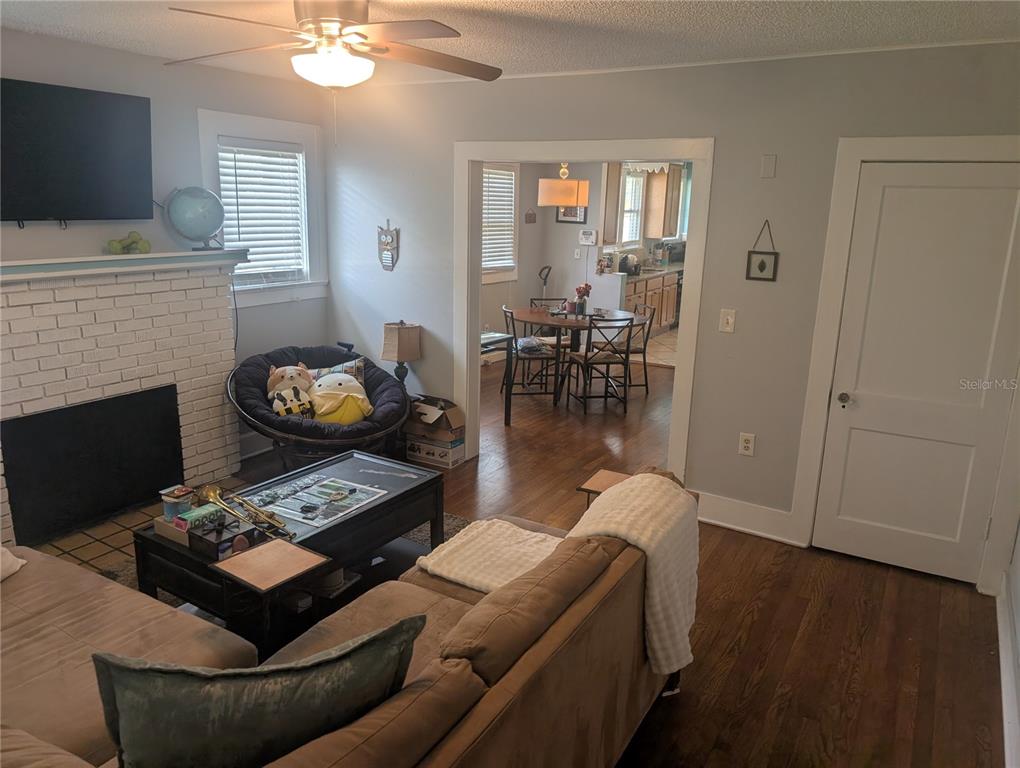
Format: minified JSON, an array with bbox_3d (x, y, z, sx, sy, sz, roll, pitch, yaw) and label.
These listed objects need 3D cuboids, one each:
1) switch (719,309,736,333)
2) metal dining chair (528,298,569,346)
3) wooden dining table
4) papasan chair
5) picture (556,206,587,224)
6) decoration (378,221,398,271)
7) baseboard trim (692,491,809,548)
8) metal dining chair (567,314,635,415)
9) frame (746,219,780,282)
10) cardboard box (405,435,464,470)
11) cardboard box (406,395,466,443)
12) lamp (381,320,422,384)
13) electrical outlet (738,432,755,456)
[{"bbox_3d":[1.162,-0.338,3.783,0.079,0.121,0.014,10,17,31],"label":"switch"},{"bbox_3d":[0.442,-0.425,7.129,0.410,0.845,0.470,-2,15,-14],"label":"metal dining chair"},{"bbox_3d":[0.620,-0.277,6.747,1.240,0.760,1.240,-3,15,-16],"label":"wooden dining table"},{"bbox_3d":[-1.185,0.204,4.485,1.130,0.820,1.100,-6,16,-27],"label":"papasan chair"},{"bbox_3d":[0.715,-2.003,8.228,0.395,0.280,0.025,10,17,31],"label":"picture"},{"bbox_3d":[-0.844,-0.949,4.900,0.170,0.350,0.030,10,17,29],"label":"decoration"},{"bbox_3d":[1.293,0.740,3.940,0.690,0.167,0.030,10,17,31],"label":"baseboard trim"},{"bbox_3d":[0.794,-0.193,6.268,0.410,0.845,0.470,-2,15,-14],"label":"metal dining chair"},{"bbox_3d":[1.294,-0.679,3.612,0.156,0.310,0.020,10,17,31],"label":"frame"},{"bbox_3d":[-0.523,0.449,4.996,0.365,0.190,0.170,9,16,27],"label":"cardboard box"},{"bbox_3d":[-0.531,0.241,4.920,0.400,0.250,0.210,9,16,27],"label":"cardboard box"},{"bbox_3d":[-0.733,-0.162,4.822,0.200,0.520,0.200,-13,20,-43],"label":"lamp"},{"bbox_3d":[1.292,0.331,3.856,0.078,0.122,0.012,10,17,31],"label":"electrical outlet"}]

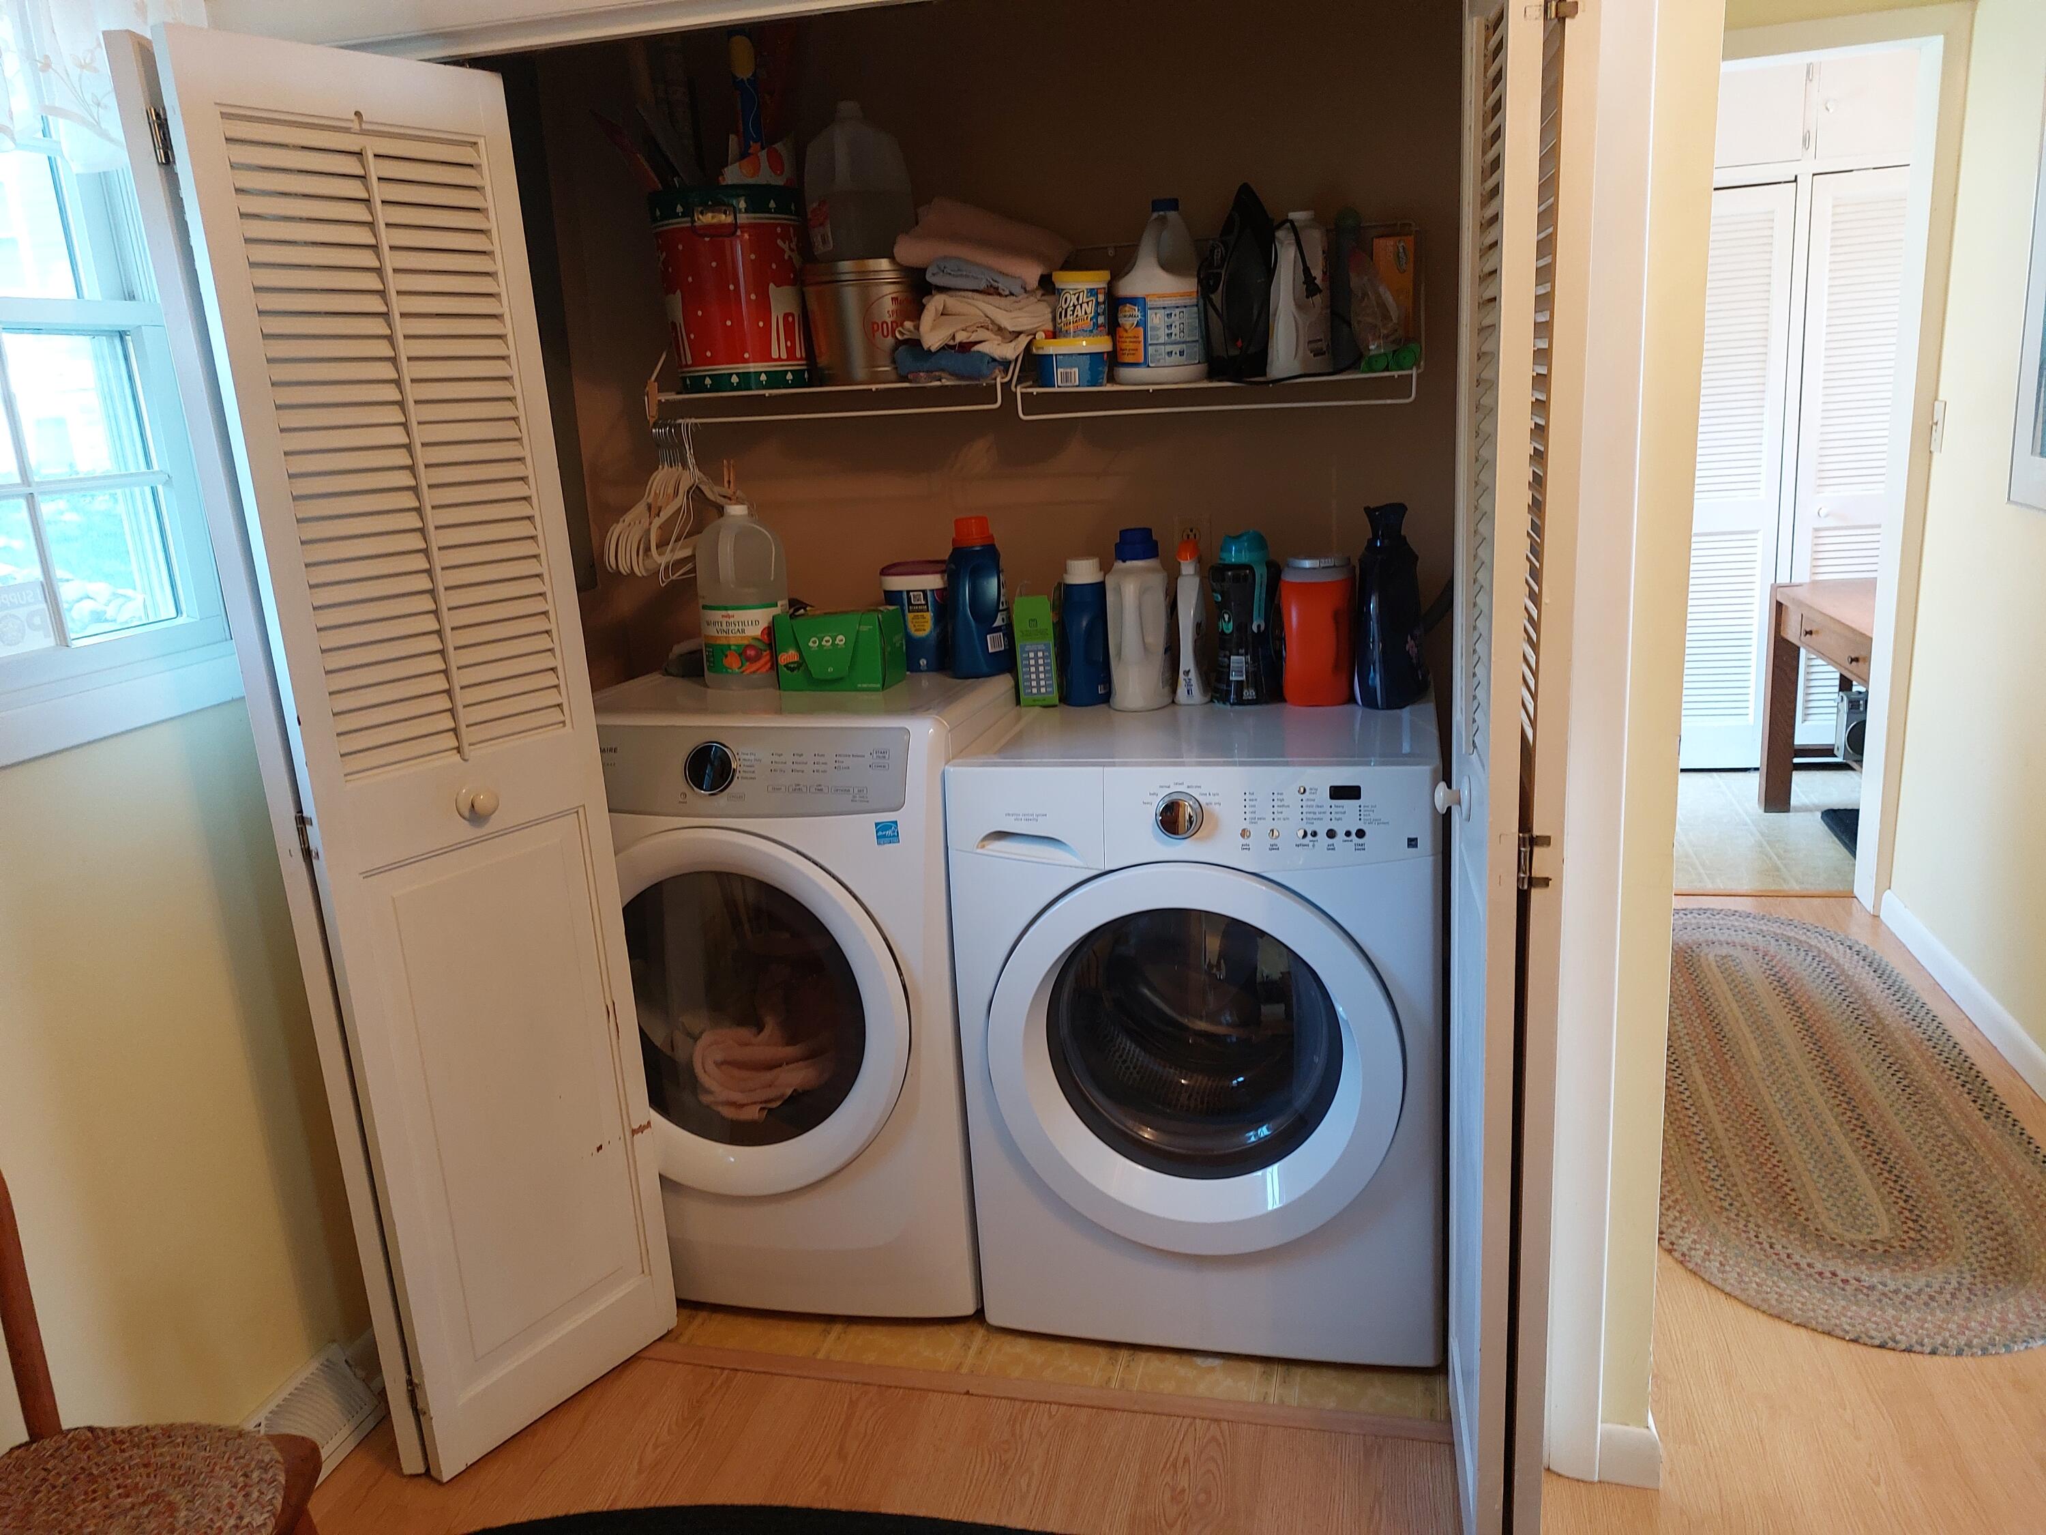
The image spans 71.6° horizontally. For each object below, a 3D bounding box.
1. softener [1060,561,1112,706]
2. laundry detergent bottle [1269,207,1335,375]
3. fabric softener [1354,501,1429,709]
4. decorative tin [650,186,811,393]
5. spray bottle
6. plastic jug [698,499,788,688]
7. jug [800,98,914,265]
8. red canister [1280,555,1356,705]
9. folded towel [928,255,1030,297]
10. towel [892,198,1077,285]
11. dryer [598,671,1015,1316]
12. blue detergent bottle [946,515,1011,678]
[{"bbox_3d":[0.104,-0.234,2.410,0.076,0.245,0.120,1,14,18],"label":"softener"},{"bbox_3d":[0.438,-0.744,2.234,0.088,0.238,0.125,4,15,29],"label":"laundry detergent bottle"},{"bbox_3d":[0.583,-0.262,2.243,0.110,0.314,0.150,3,15,26],"label":"fabric softener"},{"bbox_3d":[-0.515,-0.845,2.520,0.247,0.322,0.247,-3,14,1],"label":"decorative tin"},{"bbox_3d":[0.281,-0.243,2.345,0.050,0.264,0.100,0,14,14],"label":"spray bottle"},{"bbox_3d":[-0.486,-0.287,2.370,0.148,0.296,0.148,-5,14,-5],"label":"plastic jug"},{"bbox_3d":[-0.276,-0.980,2.415,0.152,0.252,0.152,-12,16,-30],"label":"jug"},{"bbox_3d":[0.476,-0.225,2.290,0.116,0.234,0.112,0,14,14],"label":"red canister"},{"bbox_3d":[-0.075,-0.824,2.381,0.150,0.050,0.200,0,14,14],"label":"folded towel"},{"bbox_3d":[-0.050,-0.869,2.375,0.245,0.105,0.250,12,17,11],"label":"towel"},{"bbox_3d":[-0.308,0.310,2.577,0.686,0.984,0.790,0,14,16],"label":"dryer"},{"bbox_3d":[-0.077,-0.293,2.404,0.082,0.264,0.128,2,15,22],"label":"blue detergent bottle"}]

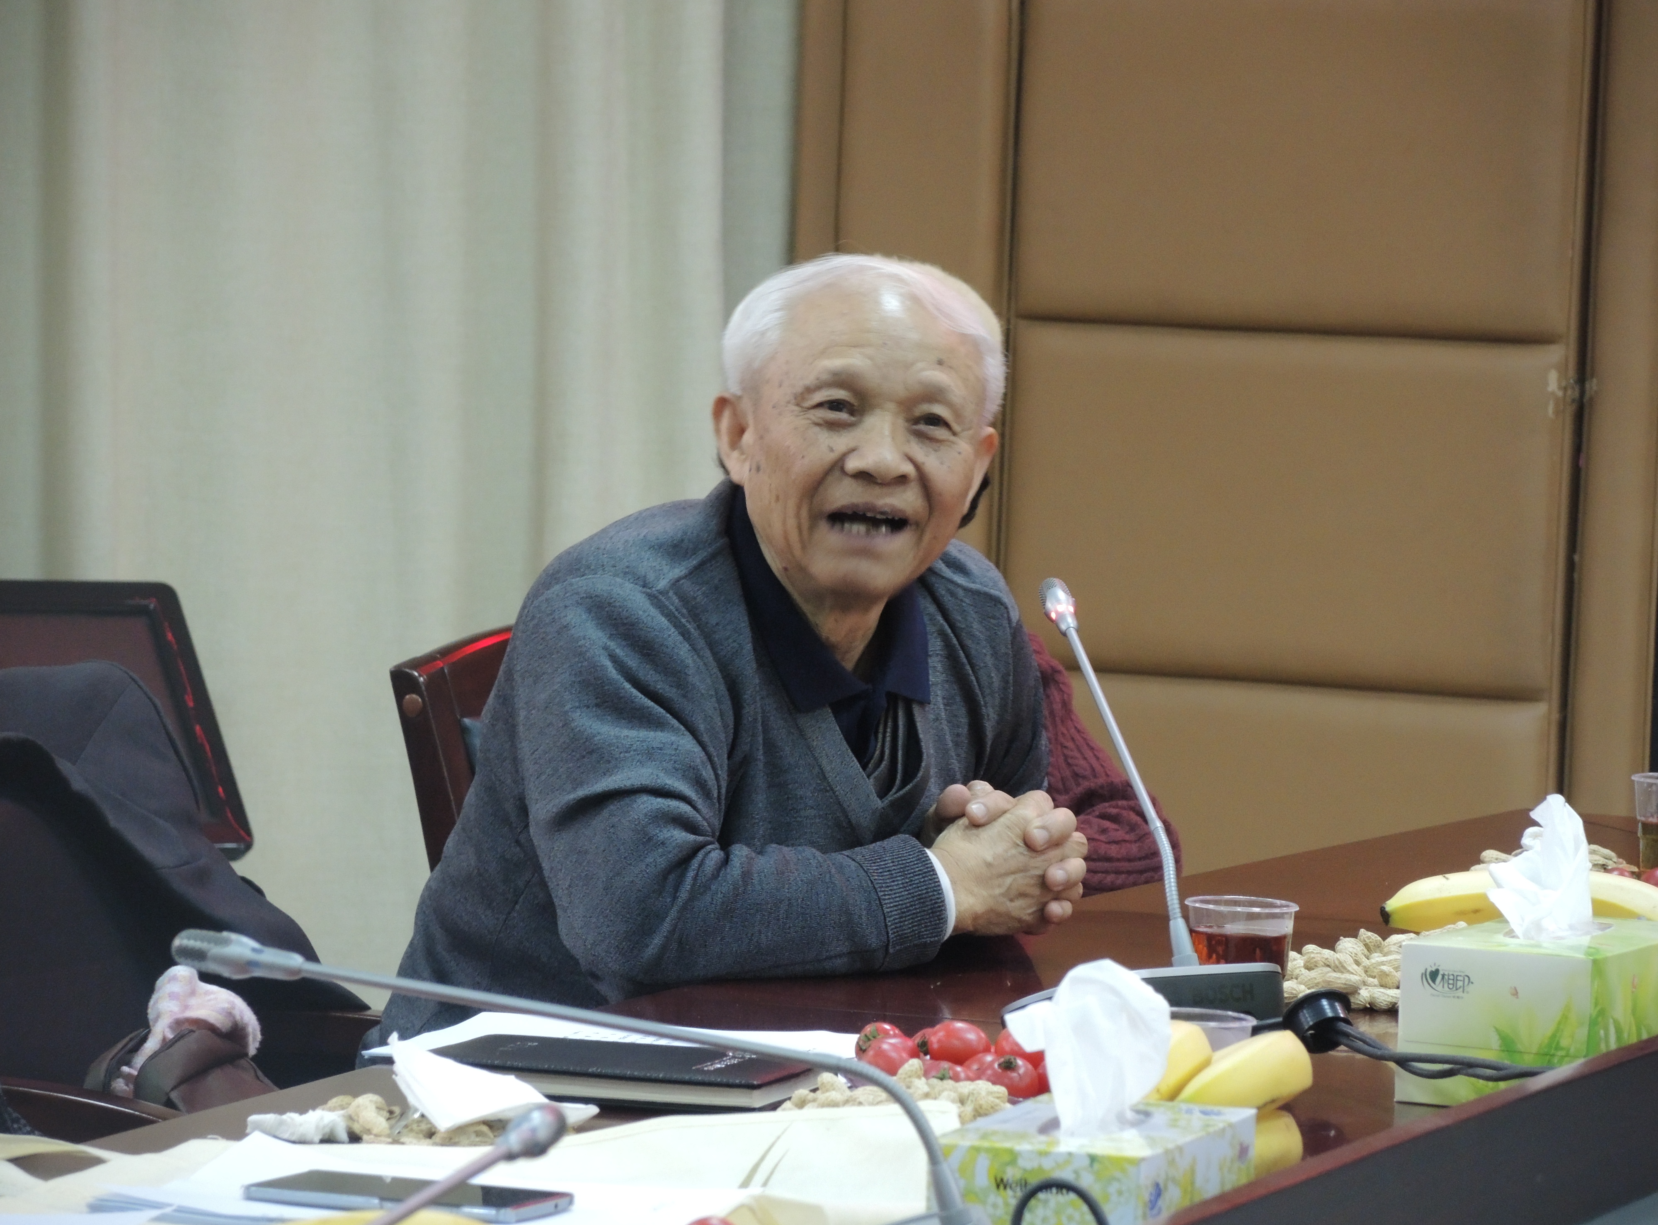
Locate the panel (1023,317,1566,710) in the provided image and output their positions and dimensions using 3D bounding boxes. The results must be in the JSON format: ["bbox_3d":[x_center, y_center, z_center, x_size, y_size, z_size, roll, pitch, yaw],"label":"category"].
[{"bbox_3d":[0.431,-0.096,9.000,0.545,0.335,0.050,4,5,19],"label":"panel"}]

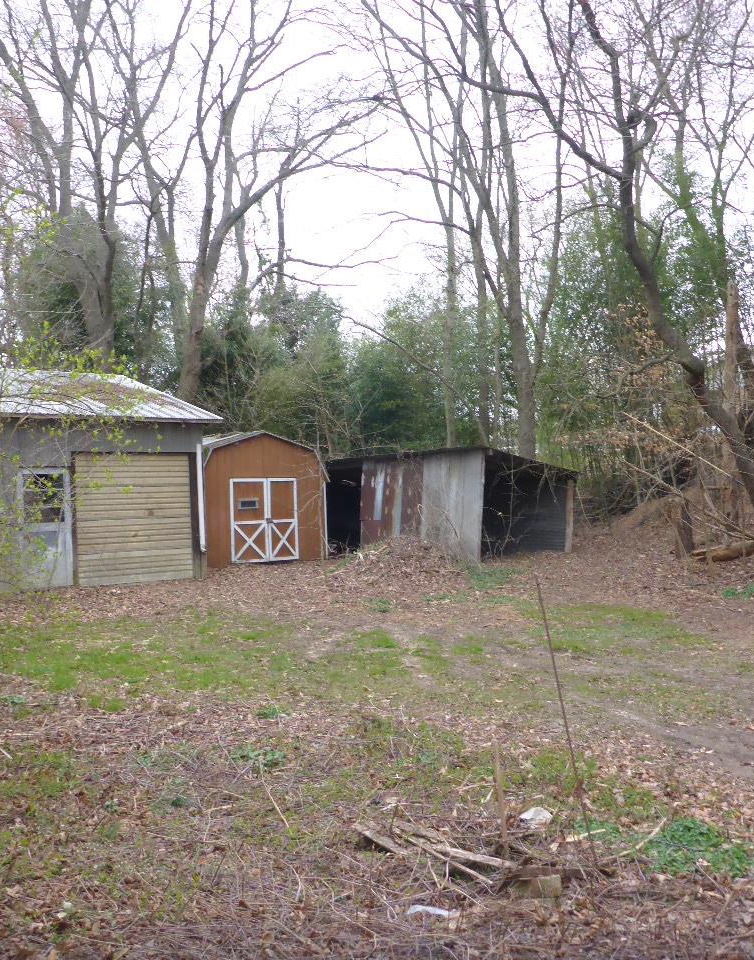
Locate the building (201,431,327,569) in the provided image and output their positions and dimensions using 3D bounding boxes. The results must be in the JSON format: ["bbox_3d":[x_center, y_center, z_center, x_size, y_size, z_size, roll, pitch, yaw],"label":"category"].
[{"bbox_3d":[-3.000,0.340,22.300,2.850,2.750,2.900,-1,2,-30],"label":"building"}]

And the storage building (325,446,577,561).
[{"bbox_3d":[1.600,0.450,24.800,4.800,2.400,3.700,1,2,40],"label":"storage building"}]

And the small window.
[{"bbox_3d":[-5.590,0.310,17.400,0.690,0.870,0.070,-1,2,-32],"label":"small window"}]

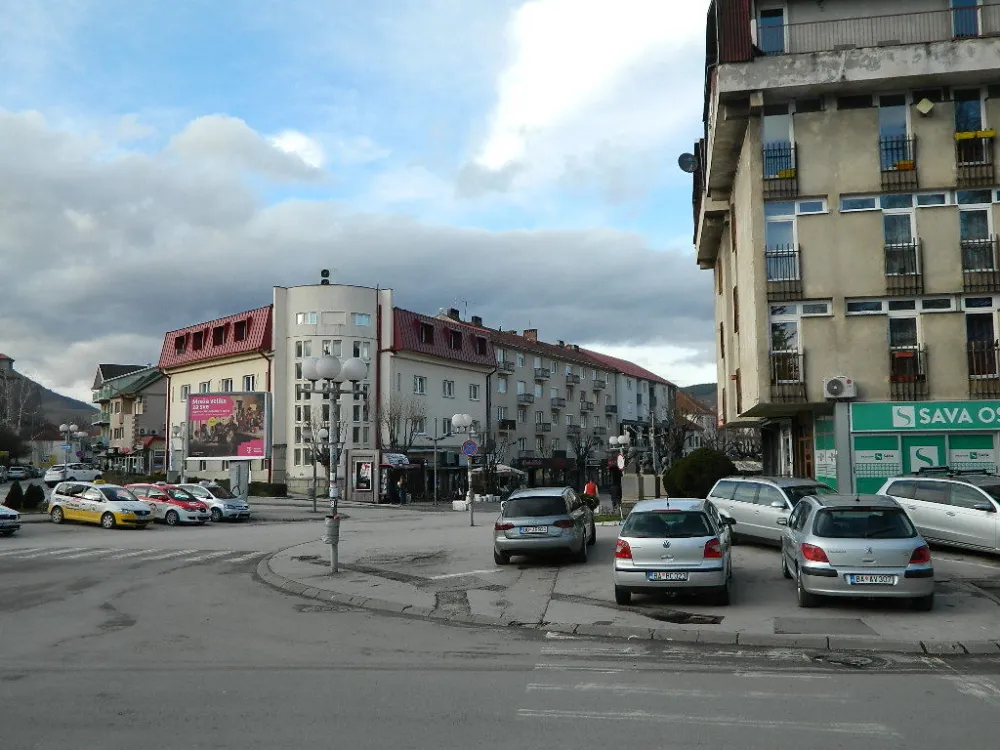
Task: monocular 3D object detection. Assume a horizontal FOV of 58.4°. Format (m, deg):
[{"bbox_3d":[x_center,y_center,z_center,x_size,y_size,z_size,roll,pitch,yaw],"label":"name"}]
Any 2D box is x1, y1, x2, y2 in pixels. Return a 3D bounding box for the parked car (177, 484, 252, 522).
[{"bbox_3d":[-13.120,5.760,41.000,4.200,1.580,1.770,-1,-5,30],"label":"parked car"}]

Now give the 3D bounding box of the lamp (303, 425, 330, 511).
[{"bbox_3d":[-8.900,4.610,43.200,1.220,4.000,1.220,0,-5,0],"label":"lamp"}]

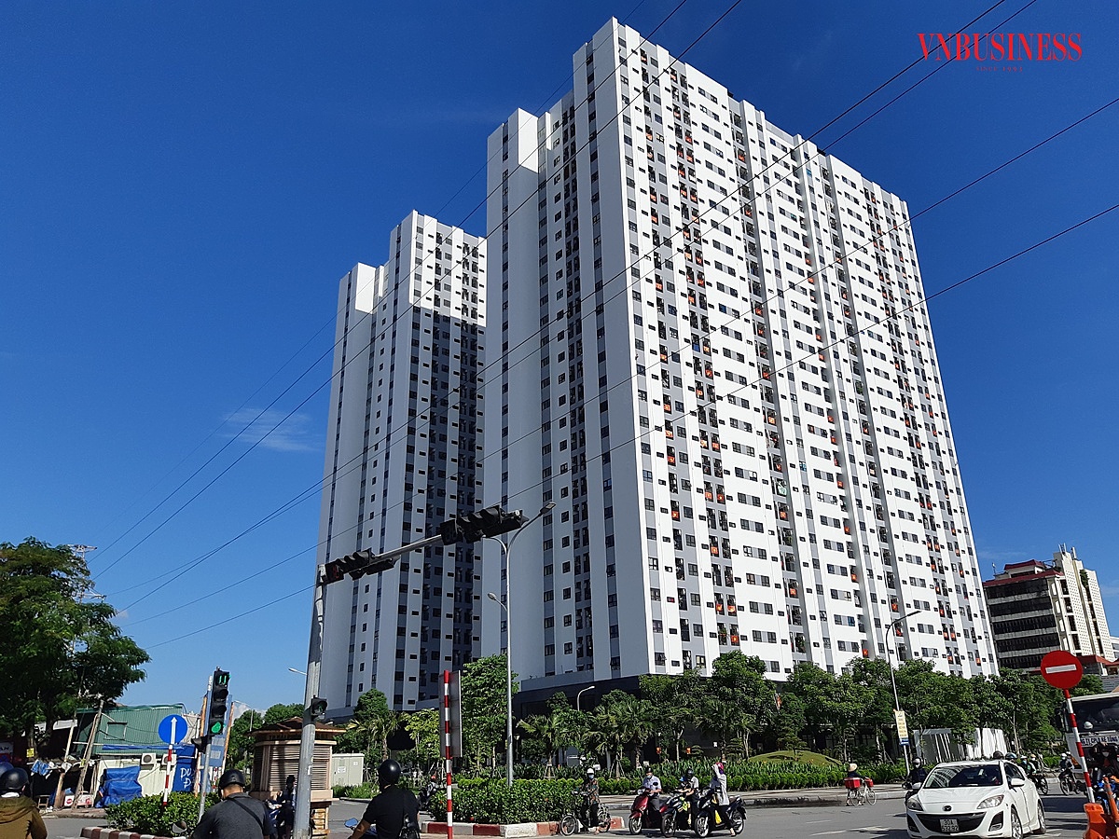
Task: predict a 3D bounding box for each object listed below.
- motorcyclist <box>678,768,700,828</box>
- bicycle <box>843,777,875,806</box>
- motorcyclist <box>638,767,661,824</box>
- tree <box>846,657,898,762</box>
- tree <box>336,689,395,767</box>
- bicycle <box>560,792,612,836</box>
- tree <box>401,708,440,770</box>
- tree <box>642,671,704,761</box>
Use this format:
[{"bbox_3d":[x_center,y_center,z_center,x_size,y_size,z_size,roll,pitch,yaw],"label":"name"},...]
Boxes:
[{"bbox_3d":[3.390,9.889,21.900,0.700,1.450,0.580,19,-30,-41],"label":"motorcyclist"},{"bbox_3d":[10.913,13.529,30.500,1.600,1.000,0.550,13,-26,-31],"label":"bicycle"},{"bbox_3d":[2.456,10.213,22.700,0.580,1.450,0.700,-19,-28,37],"label":"motorcyclist"},{"bbox_3d":[20.782,19.795,56.022,3.600,7.200,3.600,-8,-23,18],"label":"tree"},{"bbox_3d":[-13.644,22.265,58.906,4.000,6.000,4.000,4,-22,-12],"label":"tree"},{"bbox_3d":[0.705,10.491,22.300,1.620,1.050,0.580,16,-28,-36],"label":"bicycle"},{"bbox_3d":[-9.057,21.402,54.898,2.700,4.480,2.700,2,-22,-8],"label":"tree"},{"bbox_3d":[6.554,17.800,48.937,3.600,6.200,3.600,-4,-22,6],"label":"tree"}]

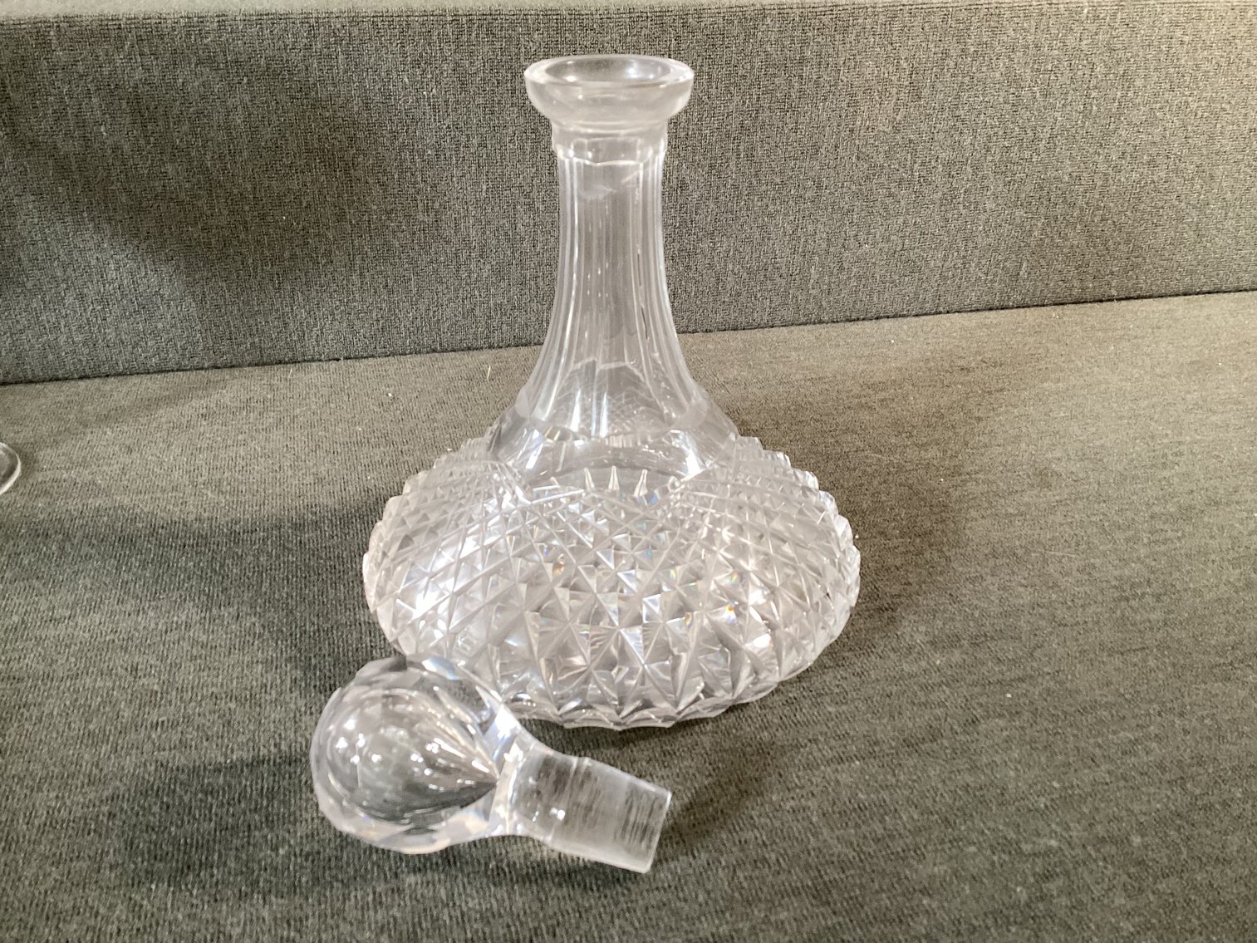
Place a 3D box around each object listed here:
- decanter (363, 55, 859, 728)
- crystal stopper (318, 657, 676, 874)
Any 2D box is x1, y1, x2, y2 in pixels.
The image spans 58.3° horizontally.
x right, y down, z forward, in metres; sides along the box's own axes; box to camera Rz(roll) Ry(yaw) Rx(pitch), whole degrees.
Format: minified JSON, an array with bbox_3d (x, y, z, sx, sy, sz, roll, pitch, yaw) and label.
[{"bbox_3d":[-0.006,-0.038,0.388,0.185,0.191,0.185,0,31,0],"label":"decanter"},{"bbox_3d":[-0.040,0.086,0.320,0.102,0.055,0.055,17,32,3],"label":"crystal stopper"}]

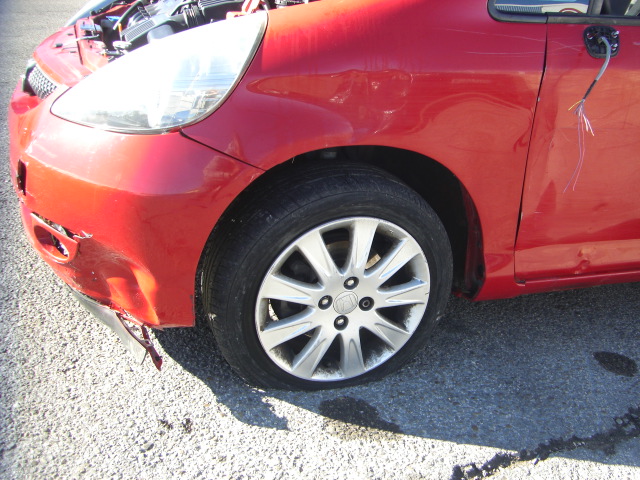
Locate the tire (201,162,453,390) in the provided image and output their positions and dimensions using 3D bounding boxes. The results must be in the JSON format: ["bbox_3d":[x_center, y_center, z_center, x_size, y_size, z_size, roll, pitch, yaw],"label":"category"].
[{"bbox_3d":[0.030,0.091,1.645,0.584,0.560,0.205,-3,25,-19],"label":"tire"}]

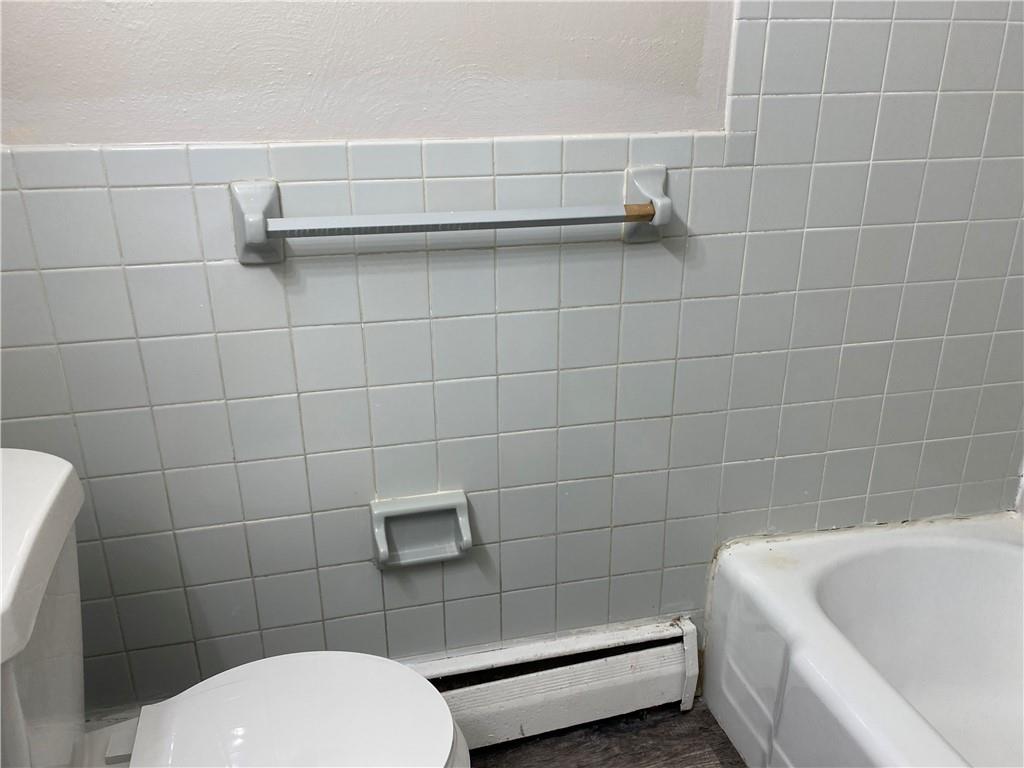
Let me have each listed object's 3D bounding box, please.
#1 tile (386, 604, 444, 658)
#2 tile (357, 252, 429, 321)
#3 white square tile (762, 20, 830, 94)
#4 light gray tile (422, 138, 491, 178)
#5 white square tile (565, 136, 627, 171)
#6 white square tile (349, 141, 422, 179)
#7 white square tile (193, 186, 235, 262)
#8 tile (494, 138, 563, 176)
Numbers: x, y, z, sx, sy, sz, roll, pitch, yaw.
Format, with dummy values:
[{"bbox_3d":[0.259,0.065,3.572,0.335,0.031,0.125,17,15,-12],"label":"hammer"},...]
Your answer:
[{"bbox_3d":[-0.181,0.463,1.449,0.108,0.108,0.010,-5,22,-12],"label":"tile"},{"bbox_3d":[-0.185,-0.153,1.209,0.108,0.108,0.009,-5,21,-13],"label":"tile"},{"bbox_3d":[0.451,-0.518,1.225,0.108,0.108,0.008,-5,22,-12],"label":"white square tile"},{"bbox_3d":[-0.080,-0.343,1.165,0.108,0.055,0.009,-5,21,-13],"label":"light gray tile"},{"bbox_3d":[0.131,-0.362,1.213,0.108,0.055,0.009,-5,21,-13],"label":"white square tile"},{"bbox_3d":[-0.187,-0.332,1.138,0.108,0.055,0.010,-5,22,-12],"label":"white square tile"},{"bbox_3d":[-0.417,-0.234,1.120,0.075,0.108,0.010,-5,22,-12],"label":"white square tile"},{"bbox_3d":[0.025,-0.353,1.189,0.108,0.055,0.009,-5,21,-13],"label":"tile"}]

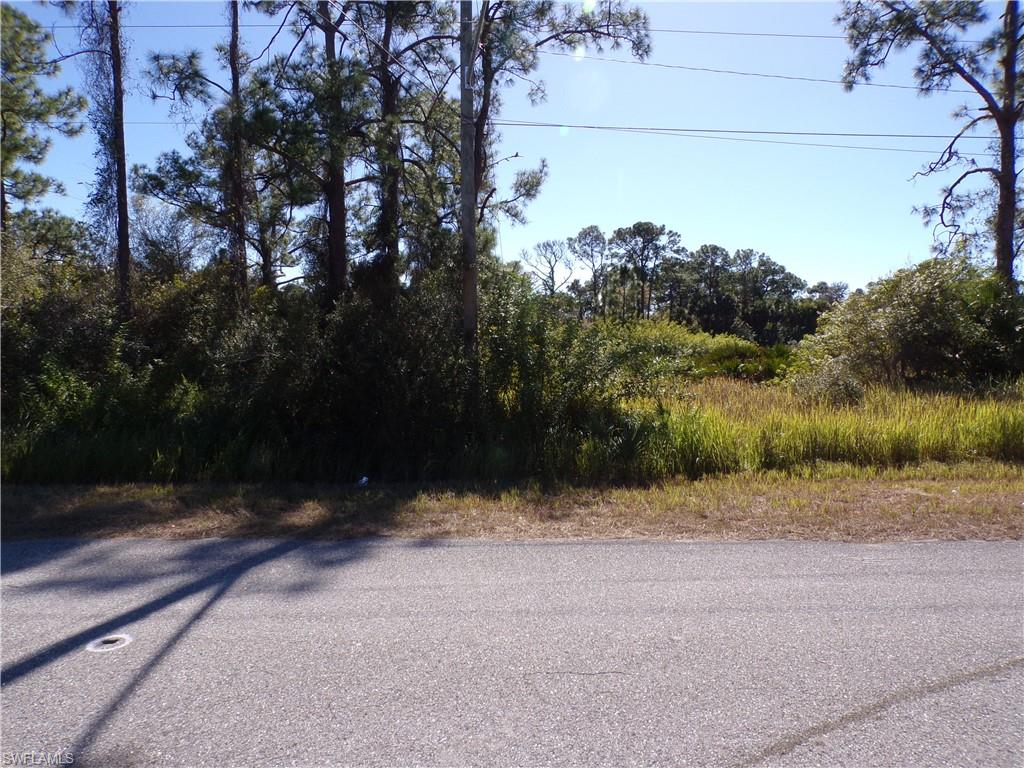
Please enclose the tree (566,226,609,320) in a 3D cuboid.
[{"bbox_3d":[6.034,-6.973,55.701,3.470,10.961,3.470,0,3,0],"label":"tree"}]

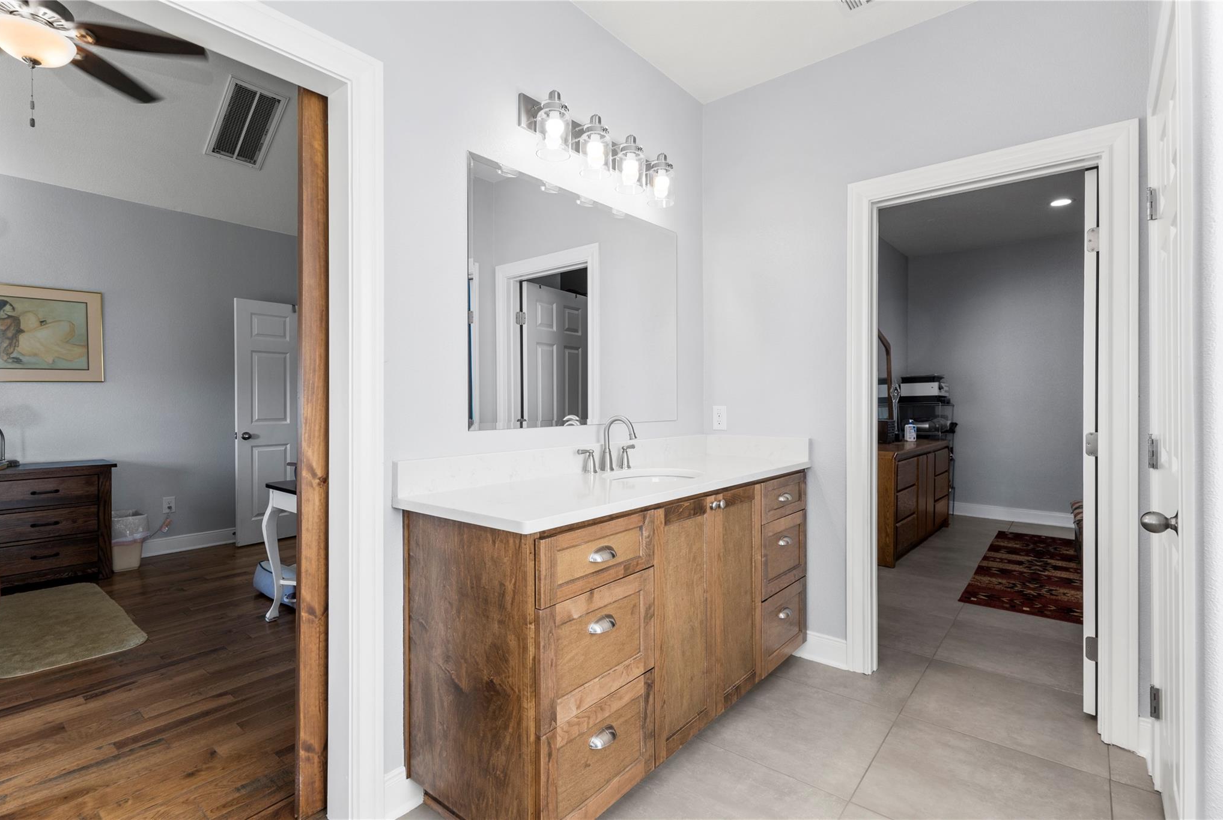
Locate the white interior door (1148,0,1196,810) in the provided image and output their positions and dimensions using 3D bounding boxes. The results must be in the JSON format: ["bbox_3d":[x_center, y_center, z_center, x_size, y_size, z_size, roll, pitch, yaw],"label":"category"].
[{"bbox_3d":[1.490,0.154,1.443,0.050,2.040,0.637,1,1,43],"label":"white interior door"}]

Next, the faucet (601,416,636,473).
[{"bbox_3d":[0.031,0.137,2.209,0.174,0.231,0.060,1,1,41],"label":"faucet"}]

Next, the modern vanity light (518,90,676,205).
[{"bbox_3d":[-0.013,-1.025,2.206,0.174,0.239,0.816,1,1,41],"label":"modern vanity light"}]

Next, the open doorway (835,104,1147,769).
[{"bbox_3d":[1.457,0.091,2.173,0.940,2.134,0.139,1,1,40],"label":"open doorway"}]

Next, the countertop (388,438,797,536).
[{"bbox_3d":[0.156,0.217,2.112,0.577,0.135,1.731,1,1,41],"label":"countertop"}]

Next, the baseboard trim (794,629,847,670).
[{"bbox_3d":[0.964,1.089,2.531,0.259,0.129,0.018,1,1,40],"label":"baseboard trim"}]

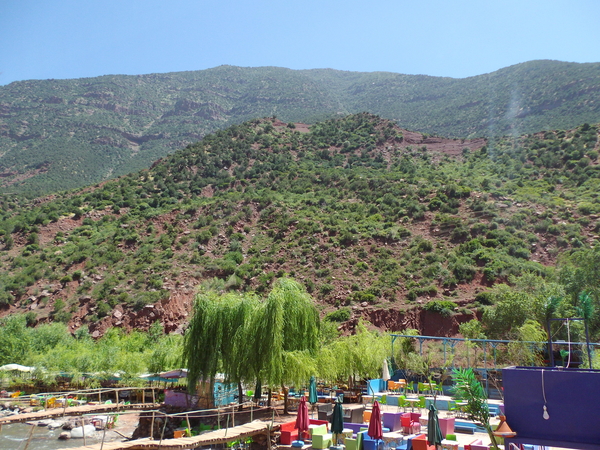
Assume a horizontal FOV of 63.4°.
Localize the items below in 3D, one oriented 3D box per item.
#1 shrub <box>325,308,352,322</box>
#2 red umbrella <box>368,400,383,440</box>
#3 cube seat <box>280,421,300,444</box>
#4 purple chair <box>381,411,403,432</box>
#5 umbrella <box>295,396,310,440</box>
[{"bbox_3d":[5.564,13.427,72.000,3.800,2.100,3.200,3,-14,0],"label":"shrub"},{"bbox_3d":[3.197,8.325,20.200,0.600,2.000,0.600,3,-14,0],"label":"red umbrella"},{"bbox_3d":[-0.321,9.322,21.676,0.620,0.740,1.000,-2,-15,17],"label":"cube seat"},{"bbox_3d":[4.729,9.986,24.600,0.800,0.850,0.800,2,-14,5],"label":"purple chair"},{"bbox_3d":[0.080,8.651,21.553,0.620,2.000,0.620,3,-14,0],"label":"umbrella"}]

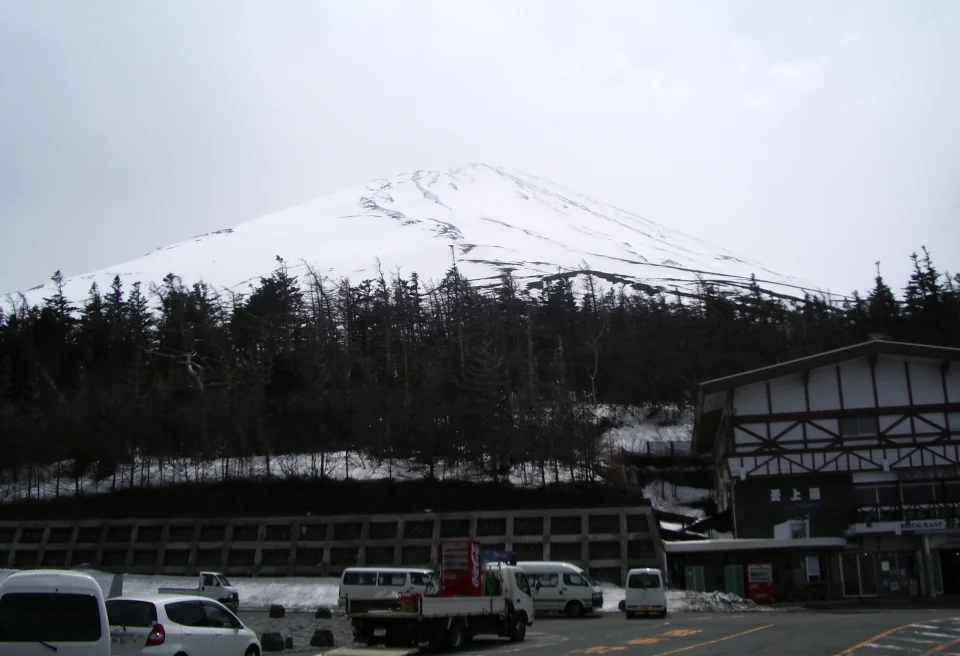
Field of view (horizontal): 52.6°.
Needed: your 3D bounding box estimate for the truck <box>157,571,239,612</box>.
[{"bbox_3d":[-12.907,12.181,44.700,3.370,1.770,1.460,-1,-15,2],"label":"truck"}]

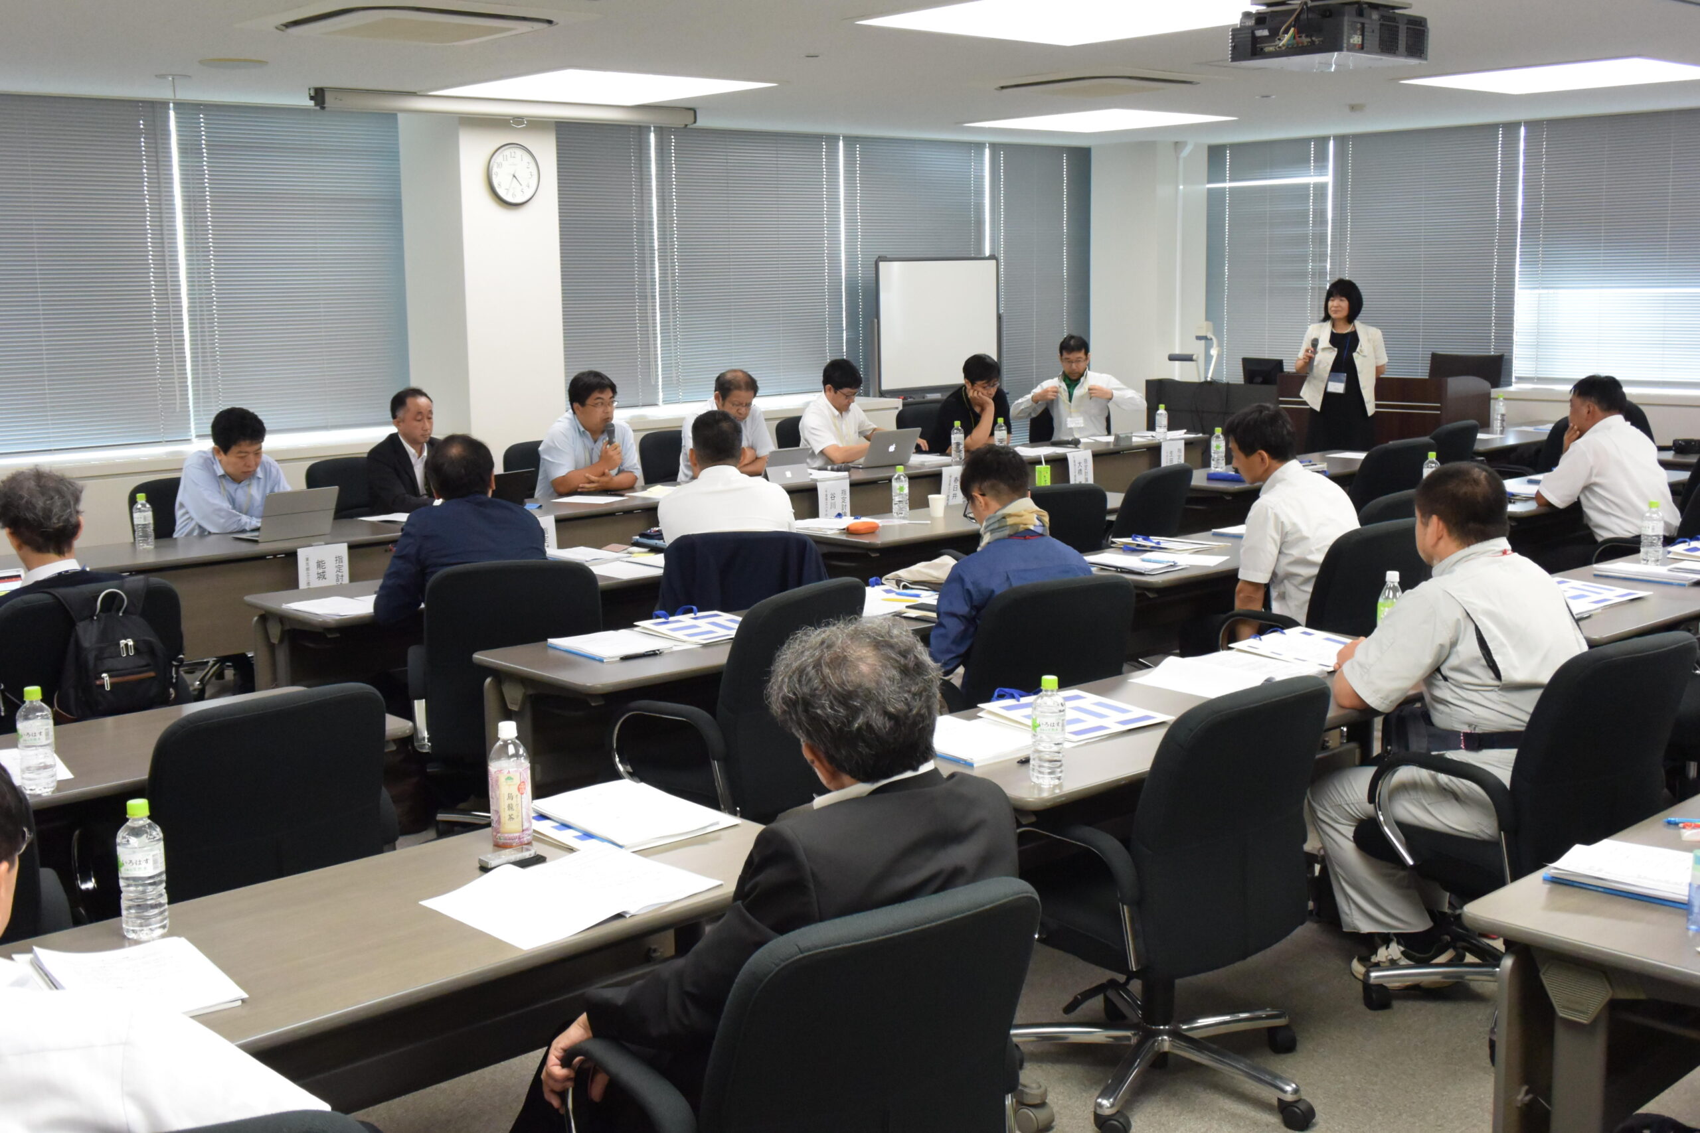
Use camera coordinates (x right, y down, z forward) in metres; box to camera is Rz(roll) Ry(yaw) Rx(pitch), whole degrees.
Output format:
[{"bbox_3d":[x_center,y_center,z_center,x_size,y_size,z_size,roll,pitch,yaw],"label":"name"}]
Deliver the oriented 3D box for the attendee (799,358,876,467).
[{"bbox_3d":[-0.001,-0.483,9.724,0.780,1.270,0.540,8,12,42],"label":"attendee"}]

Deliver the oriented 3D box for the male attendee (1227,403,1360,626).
[{"bbox_3d":[1.331,0.102,5.917,0.800,1.270,0.540,6,11,35],"label":"male attendee"}]

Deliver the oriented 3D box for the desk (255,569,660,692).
[{"bbox_3d":[-0.993,0.372,6.002,1.810,0.710,0.600,-9,12,-40],"label":"desk"}]

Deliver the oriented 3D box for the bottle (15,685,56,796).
[{"bbox_3d":[-1.670,0.355,3.675,0.066,0.218,0.066,-9,12,-41],"label":"bottle"}]

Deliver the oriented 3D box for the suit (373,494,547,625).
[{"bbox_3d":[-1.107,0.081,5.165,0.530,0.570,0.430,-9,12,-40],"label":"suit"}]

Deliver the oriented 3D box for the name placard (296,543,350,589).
[{"bbox_3d":[-2.006,0.081,6.863,0.210,0.297,0.010,-9,12,-40],"label":"name placard"}]

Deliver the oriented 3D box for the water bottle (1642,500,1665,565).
[{"bbox_3d":[2.724,-0.121,6.077,0.067,0.217,0.067,-9,12,-41],"label":"water bottle"}]

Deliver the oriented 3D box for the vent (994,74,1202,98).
[{"bbox_3d":[1.227,-2.358,8.812,0.810,0.060,0.810,-9,12,-40],"label":"vent"}]

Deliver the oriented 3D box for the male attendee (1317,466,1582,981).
[{"bbox_3d":[1.354,0.386,4.238,0.740,1.265,0.570,8,13,43],"label":"male attendee"}]

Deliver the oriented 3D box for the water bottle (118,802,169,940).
[{"bbox_3d":[-1.130,0.481,2.856,0.066,0.218,0.066,-9,12,-41],"label":"water bottle"}]

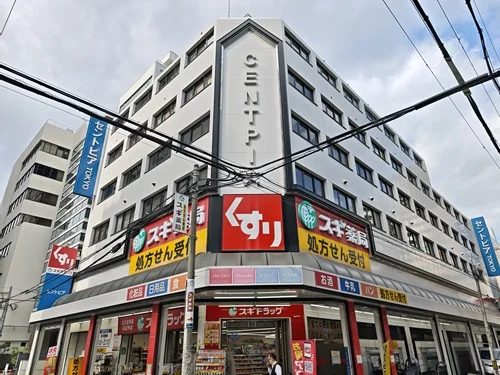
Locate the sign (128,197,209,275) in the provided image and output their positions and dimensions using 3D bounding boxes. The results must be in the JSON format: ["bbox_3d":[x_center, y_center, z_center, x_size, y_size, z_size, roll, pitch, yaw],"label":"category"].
[{"bbox_3d":[-3.703,2.315,14.391,5.872,2.243,0.200,-24,-34,38],"label":"sign"}]

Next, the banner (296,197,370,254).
[{"bbox_3d":[3.859,1.821,14.716,0.200,1.249,5.801,-24,-35,39],"label":"banner"}]

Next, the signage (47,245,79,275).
[{"bbox_3d":[-12.706,4.977,22.651,0.250,1.845,1.676,-24,-34,38],"label":"signage"}]

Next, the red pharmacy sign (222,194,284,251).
[{"bbox_3d":[0.130,1.305,12.636,2.302,2.273,0.220,0,-26,-1],"label":"red pharmacy sign"}]

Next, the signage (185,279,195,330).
[{"bbox_3d":[-1.558,2.984,8.576,0.220,1.221,0.200,7,-28,-16],"label":"signage"}]

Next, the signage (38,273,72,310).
[{"bbox_3d":[-12.673,6.934,21.689,0.250,2.397,1.677,-24,-34,38],"label":"signage"}]

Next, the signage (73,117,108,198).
[{"bbox_3d":[-10.860,-2.181,22.844,0.250,6.077,1.234,-24,-34,38],"label":"signage"}]

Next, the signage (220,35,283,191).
[{"bbox_3d":[0.052,-3.956,15.299,2.710,9.496,0.250,0,-26,-1],"label":"signage"}]

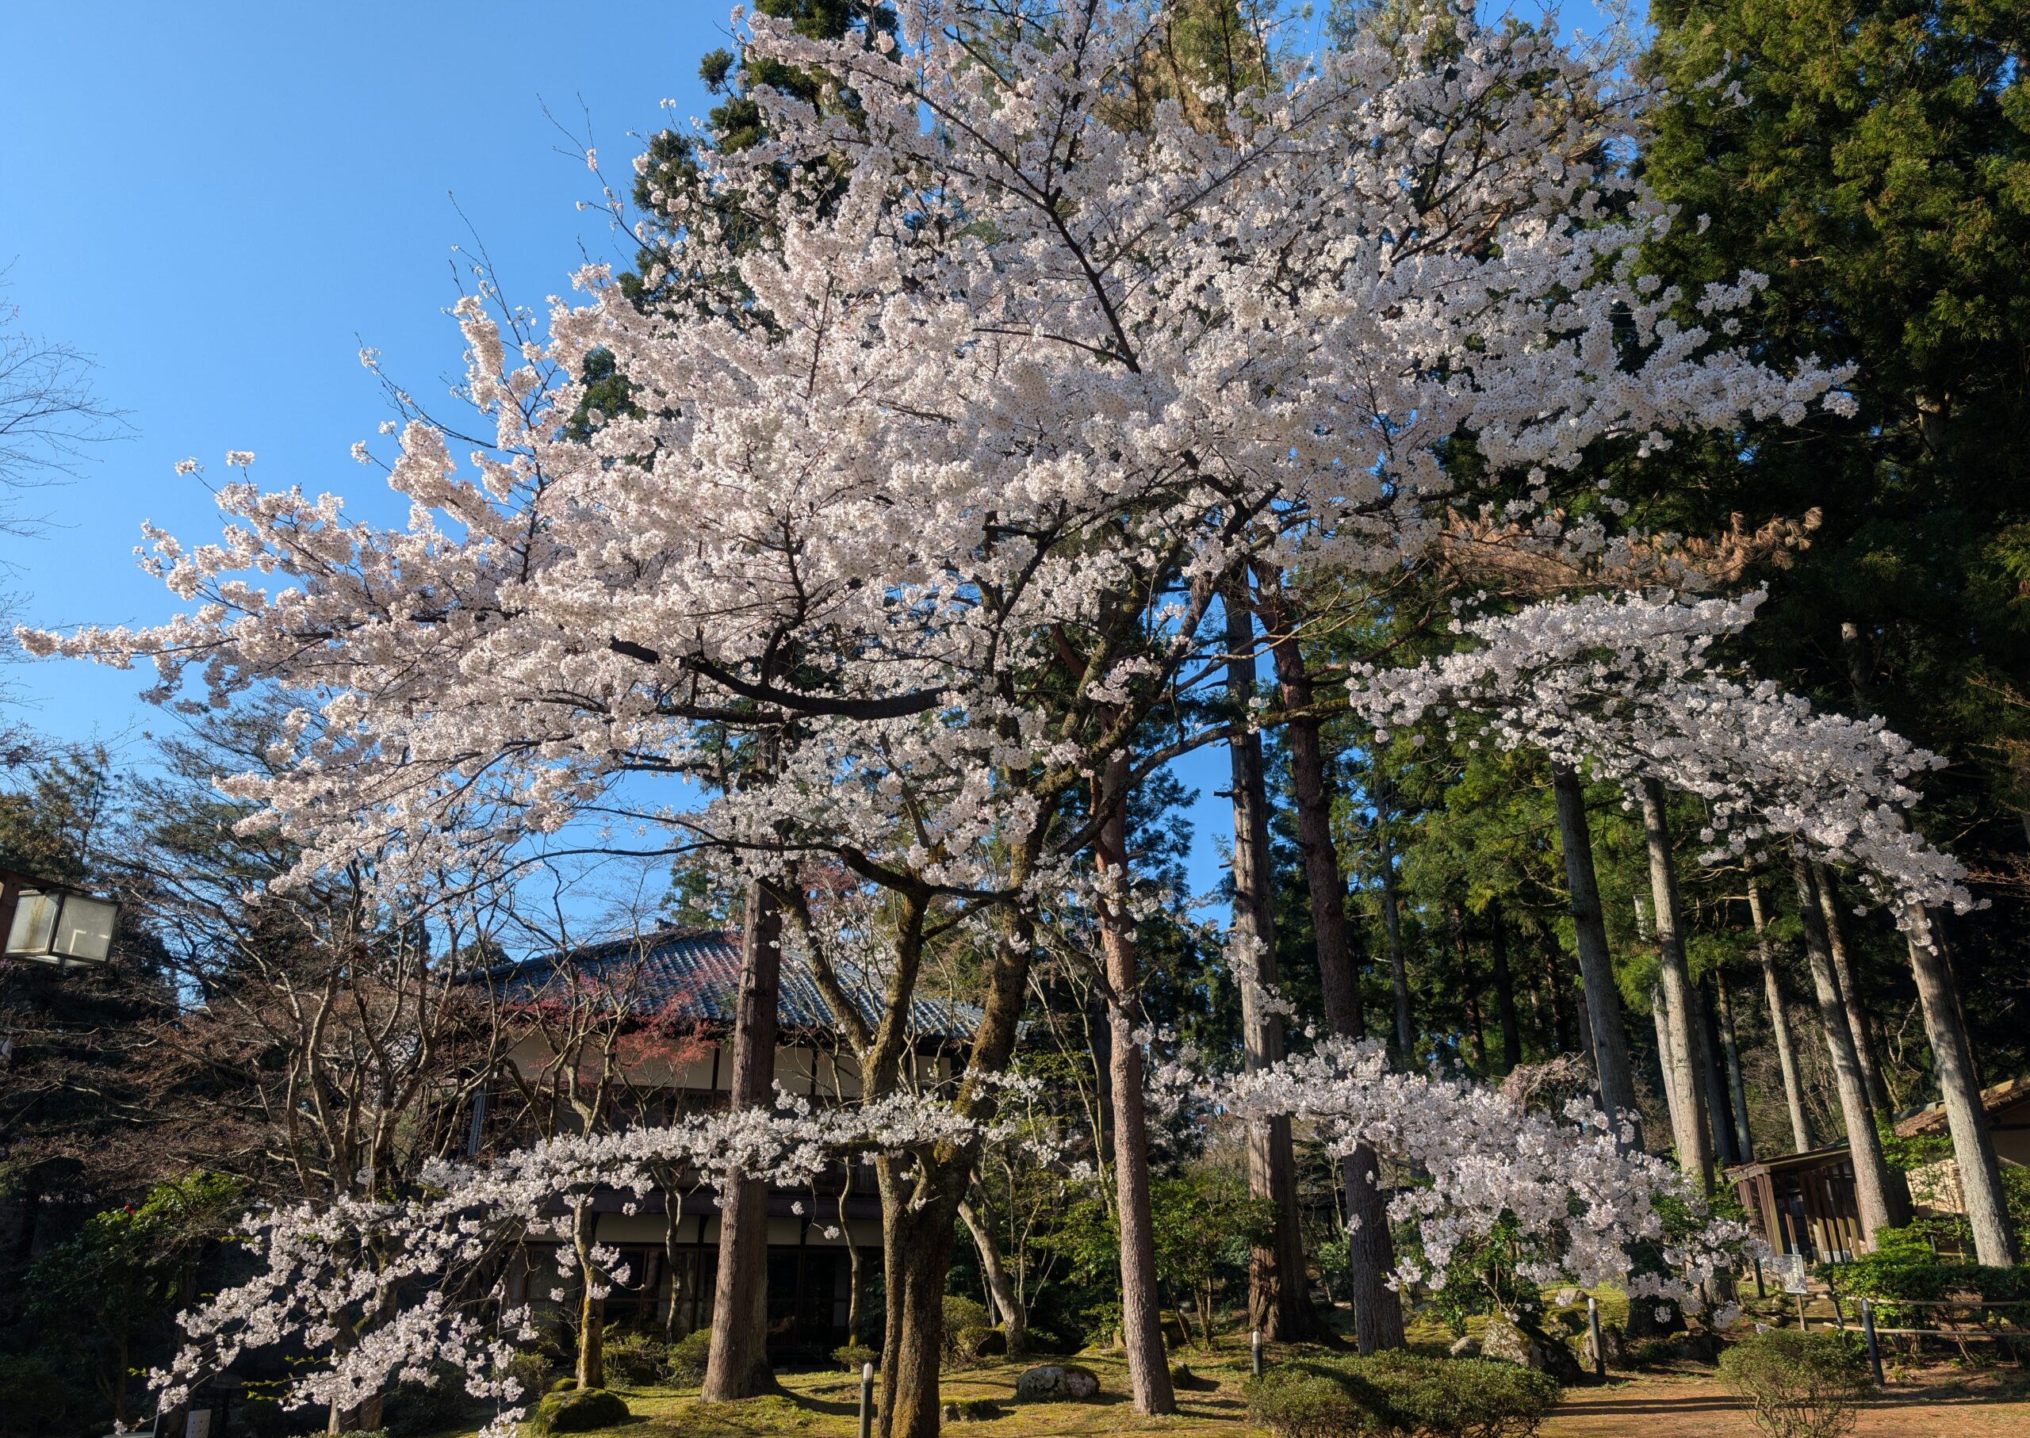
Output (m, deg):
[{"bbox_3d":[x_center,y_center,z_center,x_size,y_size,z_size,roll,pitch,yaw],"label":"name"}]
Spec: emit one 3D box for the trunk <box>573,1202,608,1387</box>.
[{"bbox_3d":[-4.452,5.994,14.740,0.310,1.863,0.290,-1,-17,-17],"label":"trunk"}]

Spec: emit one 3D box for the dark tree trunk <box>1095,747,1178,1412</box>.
[{"bbox_3d":[1.241,3.555,14.583,0.430,6.487,0.420,-3,-19,4],"label":"dark tree trunk"}]

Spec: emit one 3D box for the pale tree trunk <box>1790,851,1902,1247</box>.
[{"bbox_3d":[12.734,5.306,21.728,0.450,6.500,0.450,-11,-24,28],"label":"pale tree trunk"}]

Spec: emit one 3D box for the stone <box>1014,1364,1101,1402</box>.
[{"bbox_3d":[0.426,6.705,14.306,0.852,0.315,0.550,0,-18,2],"label":"stone"}]

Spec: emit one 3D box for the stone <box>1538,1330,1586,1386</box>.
[{"bbox_3d":[5.775,6.765,14.900,0.520,0.500,0.500,-7,-22,18],"label":"stone"}]

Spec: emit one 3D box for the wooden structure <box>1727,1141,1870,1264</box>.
[{"bbox_3d":[15.158,9.369,27.300,2.000,2.100,2.300,-4,-22,12],"label":"wooden structure"}]

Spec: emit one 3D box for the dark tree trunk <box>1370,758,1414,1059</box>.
[{"bbox_3d":[8.300,4.150,31.035,0.400,6.586,0.400,-5,-19,14],"label":"dark tree trunk"}]

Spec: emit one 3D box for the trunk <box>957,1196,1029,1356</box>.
[{"bbox_3d":[-0.311,8.154,20.500,0.950,2.100,0.500,1,-21,-1],"label":"trunk"}]

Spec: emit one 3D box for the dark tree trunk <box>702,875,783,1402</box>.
[{"bbox_3d":[-2.792,4.313,15.026,0.700,5.252,0.680,2,-18,-10],"label":"dark tree trunk"}]

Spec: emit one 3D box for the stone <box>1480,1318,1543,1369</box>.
[{"bbox_3d":[5.379,6.800,15.300,0.660,0.560,0.550,-6,-22,17],"label":"stone"}]

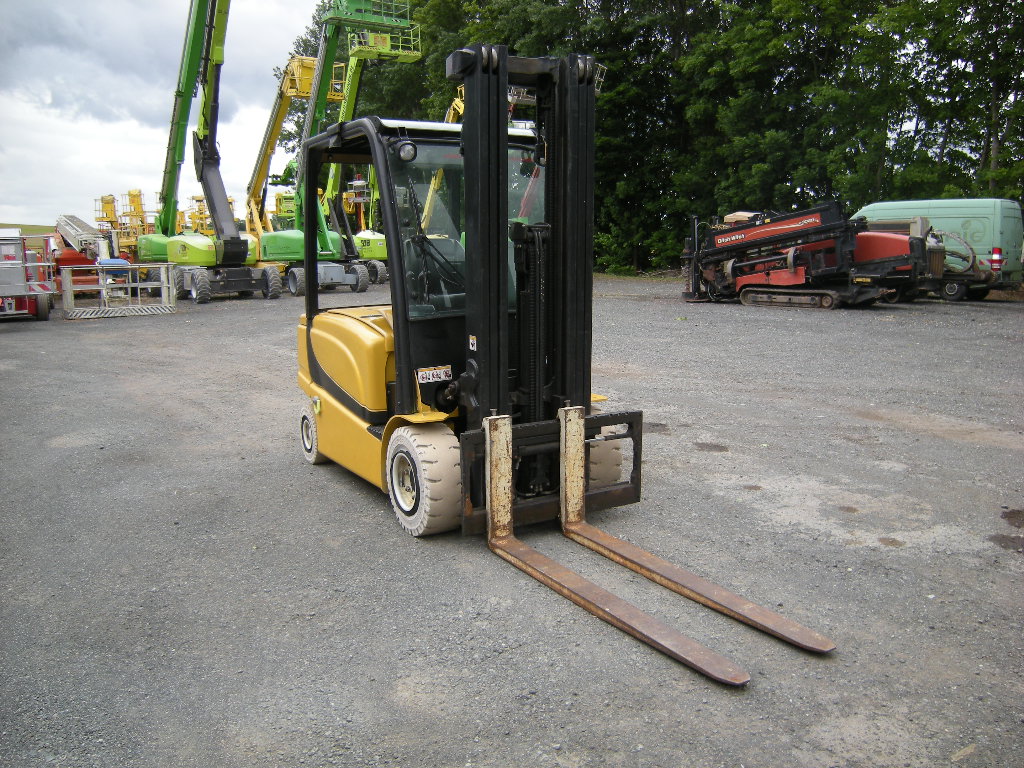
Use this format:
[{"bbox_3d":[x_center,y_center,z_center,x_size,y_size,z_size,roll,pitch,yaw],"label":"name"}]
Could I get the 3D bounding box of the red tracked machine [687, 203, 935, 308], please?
[{"bbox_3d":[6.837,-2.995,19.322,5.040,2.300,1.800,6,12,32],"label":"red tracked machine"}]

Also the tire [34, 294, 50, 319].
[{"bbox_3d":[-9.020,-1.512,15.907,0.210,0.580,0.580,-6,12,-29],"label":"tire"}]

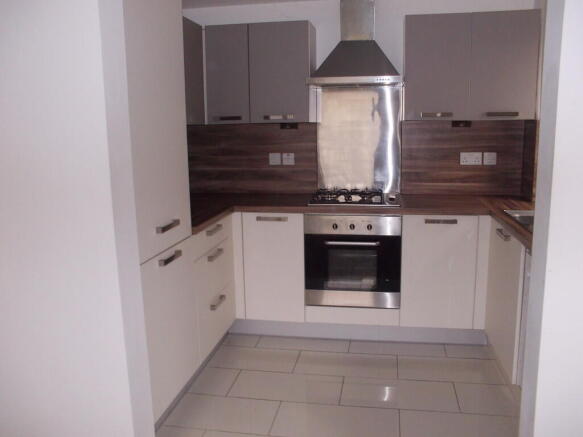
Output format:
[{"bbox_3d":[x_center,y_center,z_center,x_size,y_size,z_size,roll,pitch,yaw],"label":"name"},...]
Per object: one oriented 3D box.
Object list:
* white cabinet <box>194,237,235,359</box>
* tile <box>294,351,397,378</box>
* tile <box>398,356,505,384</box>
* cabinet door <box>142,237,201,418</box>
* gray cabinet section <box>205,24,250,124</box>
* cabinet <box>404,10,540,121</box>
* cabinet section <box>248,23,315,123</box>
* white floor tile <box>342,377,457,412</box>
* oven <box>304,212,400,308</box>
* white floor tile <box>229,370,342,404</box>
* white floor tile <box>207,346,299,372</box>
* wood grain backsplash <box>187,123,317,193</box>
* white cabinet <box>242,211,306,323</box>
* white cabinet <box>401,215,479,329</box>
[{"bbox_3d":[-0.712,0.422,2.908,0.560,0.629,0.610,0,10,11],"label":"white cabinet"},{"bbox_3d":[0.327,0.873,2.910,0.596,0.010,0.299,0,10,11],"label":"tile"},{"bbox_3d":[0.907,0.876,2.801,0.585,0.010,0.299,0,10,11],"label":"tile"},{"bbox_3d":[-0.560,0.489,2.268,0.025,0.710,0.597,0,10,11],"label":"cabinet door"},{"bbox_3d":[-0.406,-0.988,3.428,0.297,0.644,0.314,1,10,9],"label":"gray cabinet section"},{"bbox_3d":[1.121,-0.950,3.127,0.781,0.630,0.330,1,10,10],"label":"cabinet"},{"bbox_3d":[-0.058,-0.983,3.374,0.407,0.644,0.314,1,10,9],"label":"cabinet section"},{"bbox_3d":[0.567,0.934,2.583,0.599,0.012,0.300,1,10,10],"label":"white floor tile"},{"bbox_3d":[0.425,0.227,3.294,0.595,0.592,0.550,0,10,11],"label":"oven"},{"bbox_3d":[-0.023,0.929,2.690,0.599,0.012,0.300,1,10,10],"label":"white floor tile"},{"bbox_3d":[-0.244,0.870,3.017,0.565,0.010,0.299,0,10,11],"label":"white floor tile"},{"bbox_3d":[-0.314,-0.438,3.671,1.025,0.530,0.020,0,10,11],"label":"wood grain backsplash"},{"bbox_3d":[-0.060,0.272,3.438,0.403,0.714,0.570,1,10,10],"label":"white cabinet"},{"bbox_3d":[0.945,0.281,3.255,0.442,0.714,0.570,1,10,10],"label":"white cabinet"}]

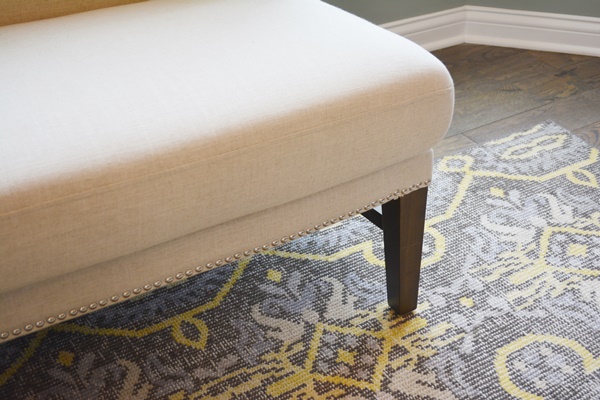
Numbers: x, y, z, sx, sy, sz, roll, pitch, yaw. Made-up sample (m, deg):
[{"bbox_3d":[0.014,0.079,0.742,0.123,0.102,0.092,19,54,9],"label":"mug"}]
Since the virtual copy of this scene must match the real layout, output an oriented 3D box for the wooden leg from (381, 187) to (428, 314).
[{"bbox_3d":[0.168,0.080,1.435,0.057,0.260,0.053,-19,39,-25],"label":"wooden leg"}]

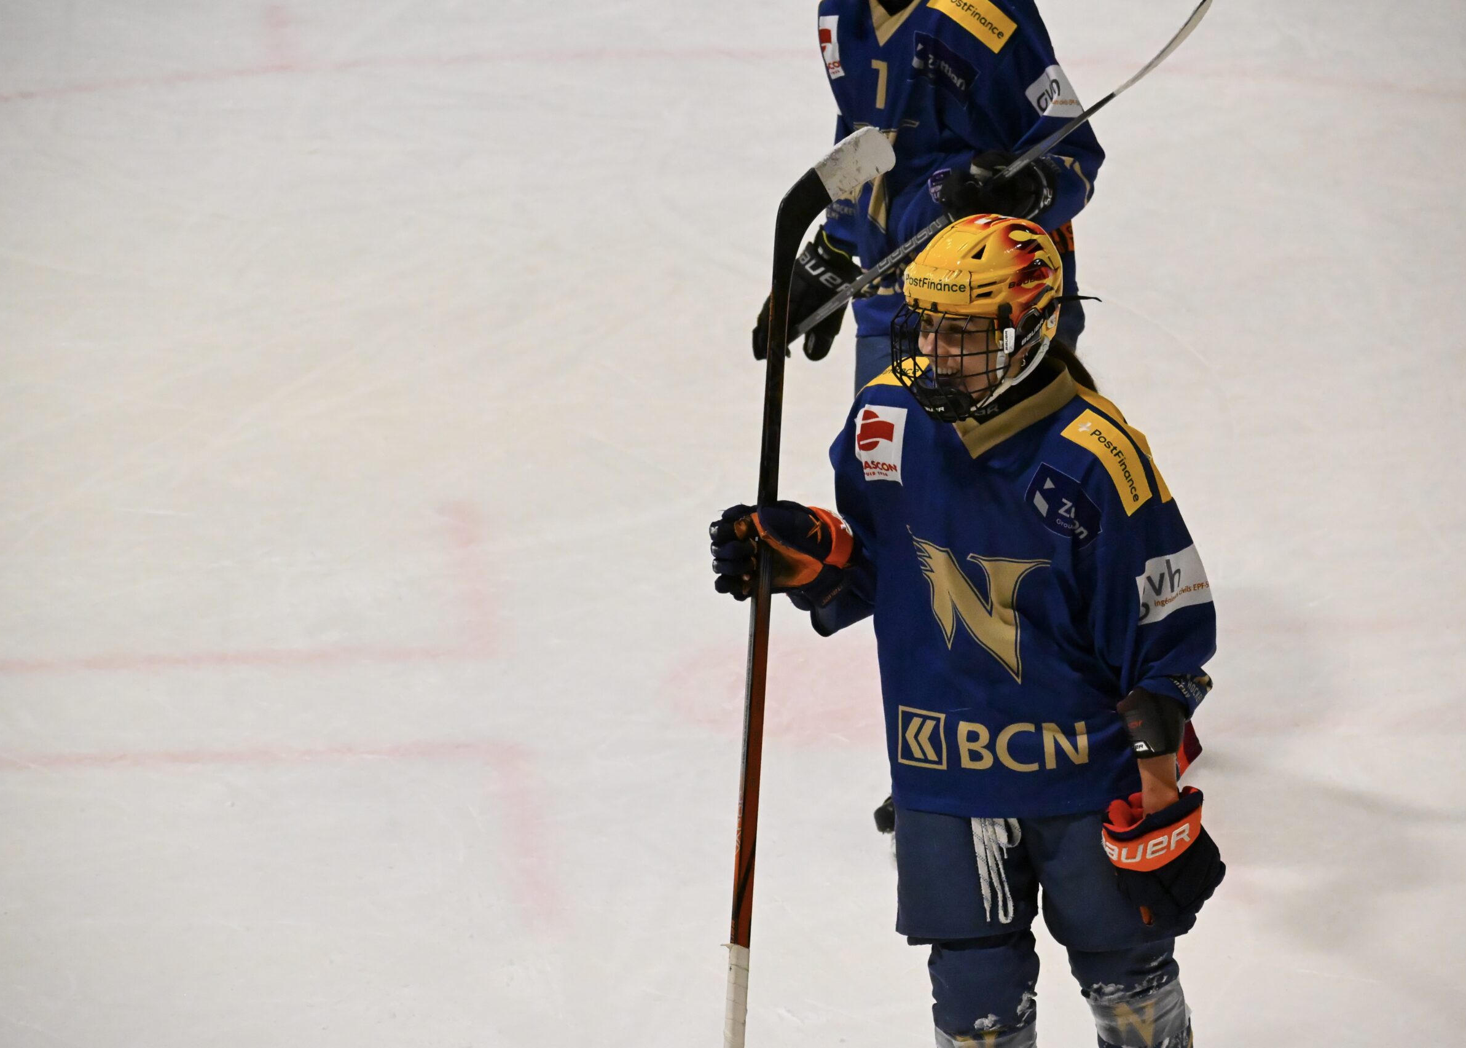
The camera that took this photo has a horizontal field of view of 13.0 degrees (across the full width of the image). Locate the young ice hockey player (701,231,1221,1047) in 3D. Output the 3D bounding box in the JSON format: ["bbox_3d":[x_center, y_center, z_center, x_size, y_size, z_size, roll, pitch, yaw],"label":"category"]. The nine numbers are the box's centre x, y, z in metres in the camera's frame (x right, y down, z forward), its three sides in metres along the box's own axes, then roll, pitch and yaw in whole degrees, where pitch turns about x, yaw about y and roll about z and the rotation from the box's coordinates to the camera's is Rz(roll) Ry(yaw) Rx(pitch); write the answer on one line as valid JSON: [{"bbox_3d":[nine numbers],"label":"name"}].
[{"bbox_3d":[0.368,0.386,9.599,0.660,1.730,0.620,11,23,27],"label":"young ice hockey player"}]

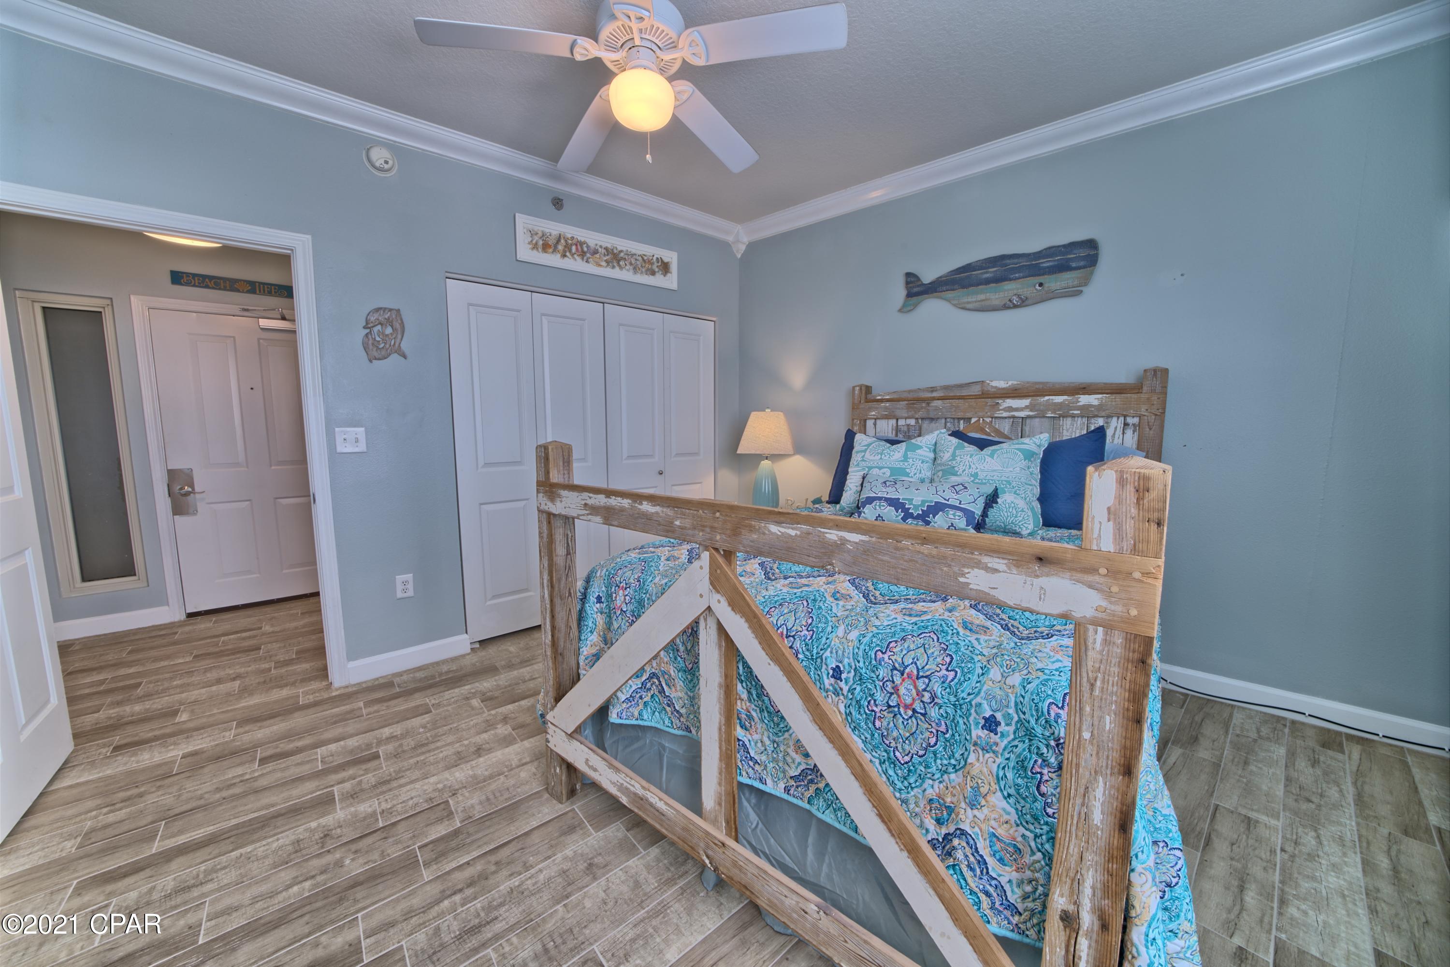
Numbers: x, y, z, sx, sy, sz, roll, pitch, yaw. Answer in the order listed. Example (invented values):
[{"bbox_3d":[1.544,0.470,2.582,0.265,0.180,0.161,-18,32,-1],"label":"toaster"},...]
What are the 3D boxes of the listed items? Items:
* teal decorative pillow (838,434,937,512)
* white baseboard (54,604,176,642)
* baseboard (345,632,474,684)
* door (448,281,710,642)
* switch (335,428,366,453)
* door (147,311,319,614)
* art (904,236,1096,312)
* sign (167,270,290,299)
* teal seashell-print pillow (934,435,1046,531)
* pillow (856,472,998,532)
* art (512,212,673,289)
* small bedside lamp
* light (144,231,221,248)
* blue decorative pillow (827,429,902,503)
[{"bbox_3d":[0.918,-0.046,2.679,0.480,0.460,0.150,5,-10,37],"label":"teal decorative pillow"},{"bbox_3d":[-3.935,0.893,3.089,0.519,0.105,0.016,-5,8,-38],"label":"white baseboard"},{"bbox_3d":[-1.693,0.940,2.616,0.570,0.115,0.016,-5,8,-38],"label":"baseboard"},{"bbox_3d":[-0.782,-0.128,3.187,1.733,2.030,0.045,-4,8,-36],"label":"door"},{"bbox_3d":[-1.820,-0.209,2.353,0.117,0.115,0.012,-4,8,-36],"label":"switch"},{"bbox_3d":[-3.370,-0.132,3.498,0.880,2.020,0.045,-5,8,-38],"label":"door"},{"bbox_3d":[1.477,-1.118,2.716,0.983,0.299,0.025,5,7,37],"label":"art"},{"bbox_3d":[-3.346,-1.355,3.332,0.627,0.090,0.020,-5,8,-38],"label":"sign"},{"bbox_3d":[1.282,-0.015,2.366,0.470,0.460,0.150,5,-10,37],"label":"teal seashell-print pillow"},{"bbox_3d":[0.967,0.093,2.378,0.590,0.290,0.140,5,-20,37],"label":"pillow"},{"bbox_3d":[-0.764,-1.444,3.087,1.075,0.252,0.030,-5,8,-38],"label":"art"},{"bbox_3d":[0.285,-0.138,3.293,0.395,0.730,0.395,0,6,0],"label":"small bedside lamp"},{"bbox_3d":[-2.924,-1.344,2.613,0.350,0.130,0.350,-4,8,-36],"label":"light"},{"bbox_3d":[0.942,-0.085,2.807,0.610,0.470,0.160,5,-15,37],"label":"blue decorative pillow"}]

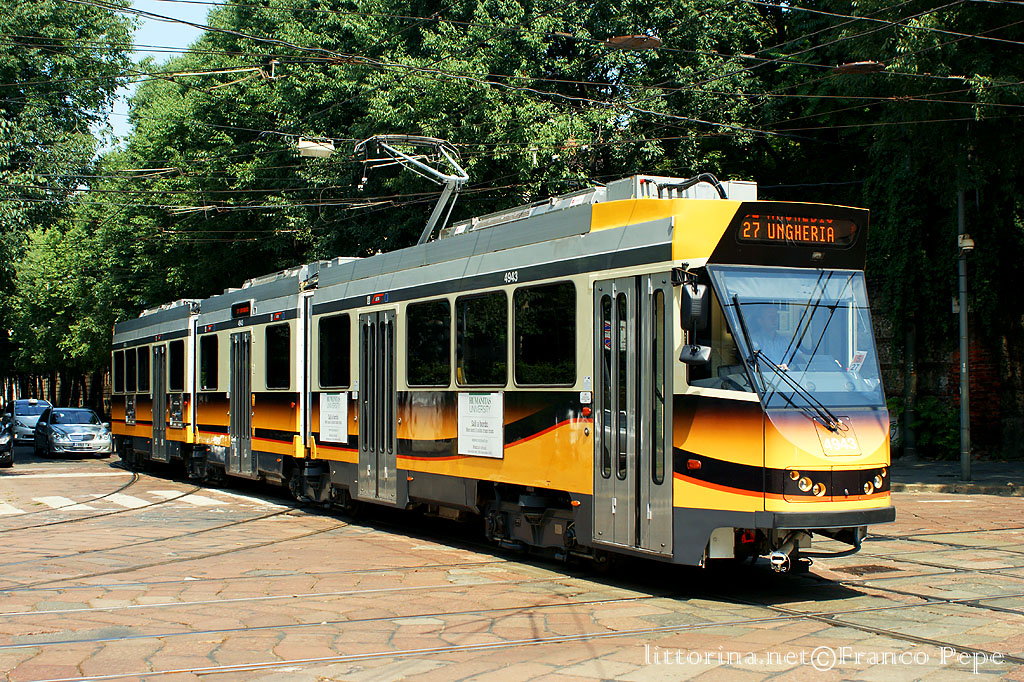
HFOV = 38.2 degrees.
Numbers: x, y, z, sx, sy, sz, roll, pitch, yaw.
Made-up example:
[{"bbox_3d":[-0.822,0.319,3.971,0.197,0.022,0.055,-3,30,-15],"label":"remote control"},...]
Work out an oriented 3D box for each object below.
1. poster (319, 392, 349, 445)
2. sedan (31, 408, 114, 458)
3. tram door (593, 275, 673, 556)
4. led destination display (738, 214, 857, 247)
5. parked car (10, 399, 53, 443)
[{"bbox_3d":[-2.502,1.075,20.685,0.030,0.700,1.210,1,-2,-25],"label":"poster"},{"bbox_3d":[-13.536,2.781,45.532,1.810,1.450,4.750,1,-2,-22],"label":"sedan"},{"bbox_3d":[1.079,0.632,13.191,0.080,2.432,1.411,1,-2,-25],"label":"tram door"},{"bbox_3d":[2.449,-0.937,12.677,1.235,0.245,0.080,1,-2,-25],"label":"led destination display"},{"bbox_3d":[-17.697,3.035,54.728,1.760,1.630,4.350,1,-2,-23],"label":"parked car"}]

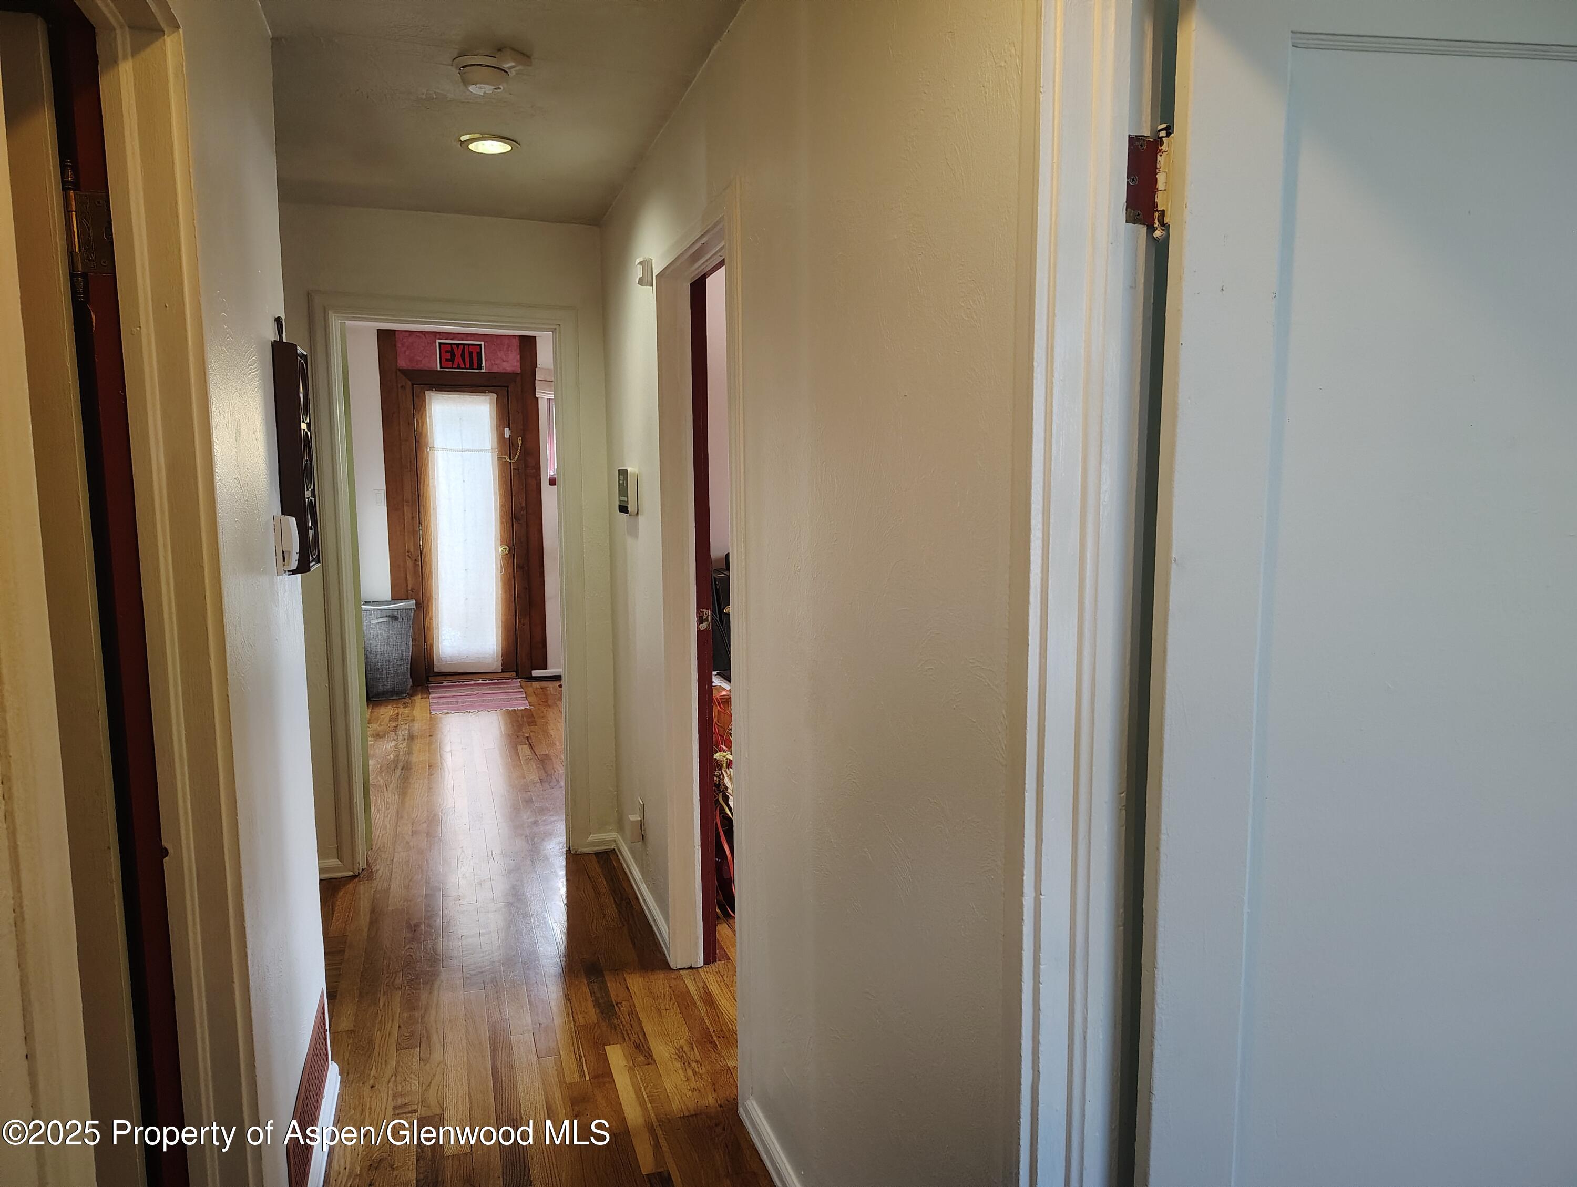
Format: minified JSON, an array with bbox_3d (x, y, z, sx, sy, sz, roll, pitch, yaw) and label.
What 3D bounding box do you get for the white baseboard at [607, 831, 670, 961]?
[{"bbox_3d":[-0.514,1.042,3.851,0.022,0.070,1.100,-3,7,-17],"label":"white baseboard"}]

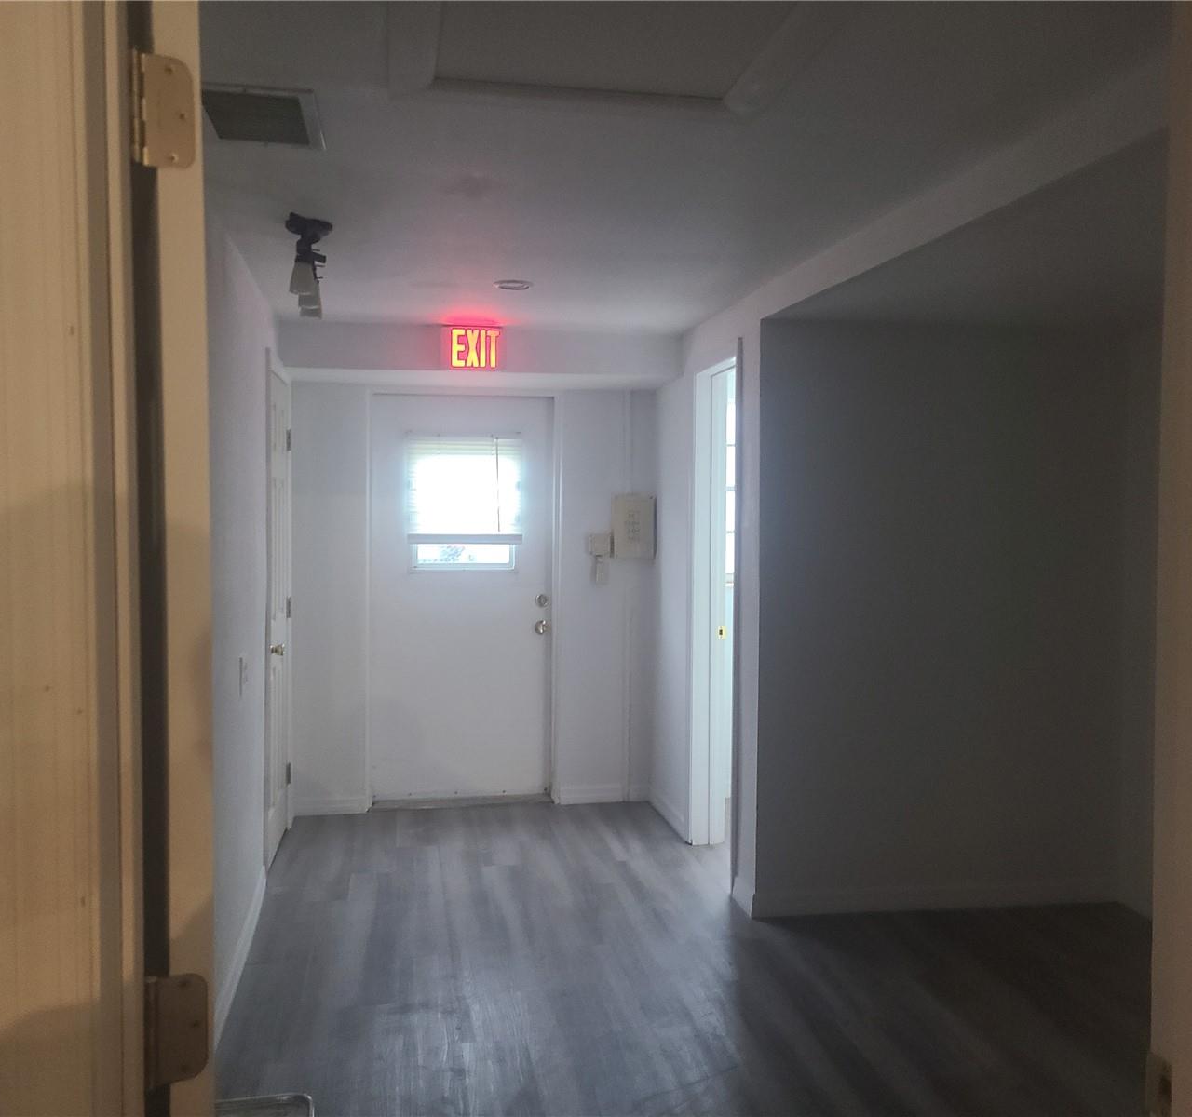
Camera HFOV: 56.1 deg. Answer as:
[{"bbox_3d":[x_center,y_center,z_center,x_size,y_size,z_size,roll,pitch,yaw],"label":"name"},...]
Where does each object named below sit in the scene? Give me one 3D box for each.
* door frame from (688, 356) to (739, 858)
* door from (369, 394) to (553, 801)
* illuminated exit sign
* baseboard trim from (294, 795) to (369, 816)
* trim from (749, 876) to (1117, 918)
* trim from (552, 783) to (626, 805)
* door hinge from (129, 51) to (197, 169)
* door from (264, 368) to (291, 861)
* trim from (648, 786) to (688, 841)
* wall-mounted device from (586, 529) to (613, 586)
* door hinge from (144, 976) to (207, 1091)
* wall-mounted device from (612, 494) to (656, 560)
[{"bbox_3d":[0.547,0.224,4.632,0.150,2.150,0.730,0,3,-10],"label":"door frame"},{"bbox_3d":[-0.666,0.200,5.662,0.910,2.030,0.045,0,3,-10],"label":"door"},{"bbox_3d":[-0.529,-0.908,4.861,0.285,0.192,0.050,0,3,-10],"label":"illuminated exit sign"},{"bbox_3d":[-1.295,1.211,5.483,0.355,0.095,0.015,0,3,-10],"label":"baseboard trim"},{"bbox_3d":[1.281,1.273,4.207,1.435,0.094,0.015,0,3,-7],"label":"trim"},{"bbox_3d":[-0.032,1.202,5.712,0.370,0.097,0.015,0,3,-10],"label":"trim"},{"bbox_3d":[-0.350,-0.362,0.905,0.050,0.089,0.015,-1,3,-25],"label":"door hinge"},{"bbox_3d":[-1.383,0.253,4.888,0.037,2.040,0.610,0,3,-10],"label":"door"},{"bbox_3d":[0.347,1.218,5.387,0.015,0.094,0.740,0,3,-10],"label":"trim"},{"bbox_3d":[0.012,-0.001,5.633,0.115,0.255,0.050,0,3,-10],"label":"wall-mounted device"},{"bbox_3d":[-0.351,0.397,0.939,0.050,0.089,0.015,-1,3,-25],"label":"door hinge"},{"bbox_3d":[0.181,-0.164,5.646,0.205,0.330,0.070,0,3,-10],"label":"wall-mounted device"}]

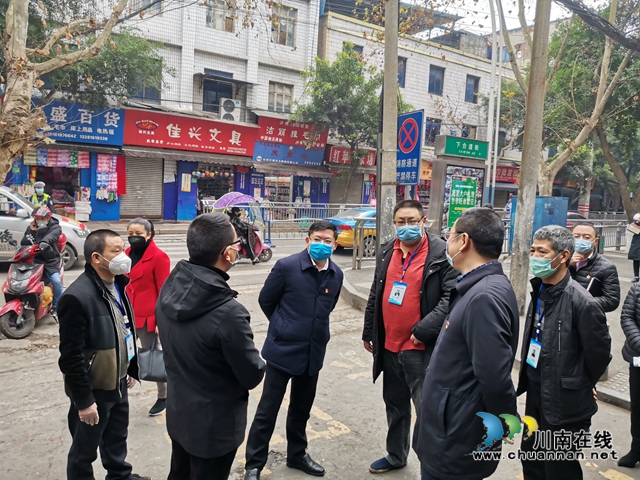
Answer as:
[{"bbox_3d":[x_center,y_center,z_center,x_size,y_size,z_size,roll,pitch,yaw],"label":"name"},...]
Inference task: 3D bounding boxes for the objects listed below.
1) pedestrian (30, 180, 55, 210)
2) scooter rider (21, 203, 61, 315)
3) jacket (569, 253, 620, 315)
[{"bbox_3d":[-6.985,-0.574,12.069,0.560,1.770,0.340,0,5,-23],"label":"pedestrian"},{"bbox_3d":[-3.666,0.297,6.350,0.530,1.470,0.620,2,6,-4],"label":"scooter rider"},{"bbox_3d":[2.299,0.439,4.100,0.560,0.680,0.360,7,6,45],"label":"jacket"}]

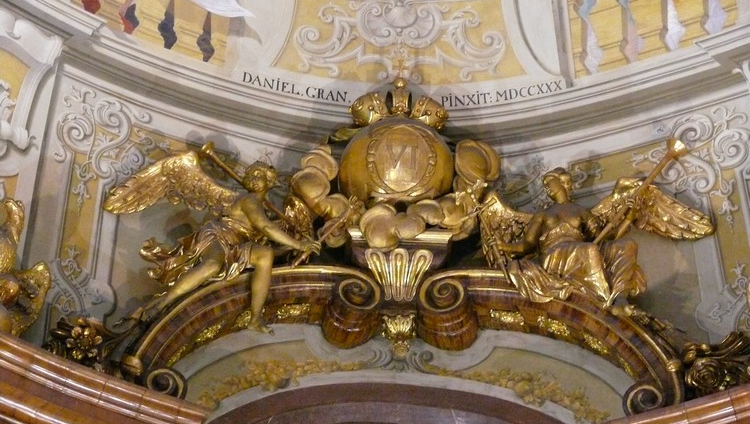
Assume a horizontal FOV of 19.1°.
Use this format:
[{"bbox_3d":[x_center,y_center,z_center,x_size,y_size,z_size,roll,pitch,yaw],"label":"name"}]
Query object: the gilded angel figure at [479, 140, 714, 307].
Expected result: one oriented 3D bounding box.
[{"bbox_3d":[1.680,0.102,16.916,1.780,1.650,0.850,-1,-44,2],"label":"gilded angel figure"}]

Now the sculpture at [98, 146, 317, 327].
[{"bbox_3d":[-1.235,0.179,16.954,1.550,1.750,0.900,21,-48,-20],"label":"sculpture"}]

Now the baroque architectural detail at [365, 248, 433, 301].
[{"bbox_3d":[0.175,0.465,16.593,0.510,0.440,0.200,2,-44,-1],"label":"baroque architectural detail"}]

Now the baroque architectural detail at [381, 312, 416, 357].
[{"bbox_3d":[0.173,0.905,16.474,0.270,0.360,0.160,2,-44,-1],"label":"baroque architectural detail"}]

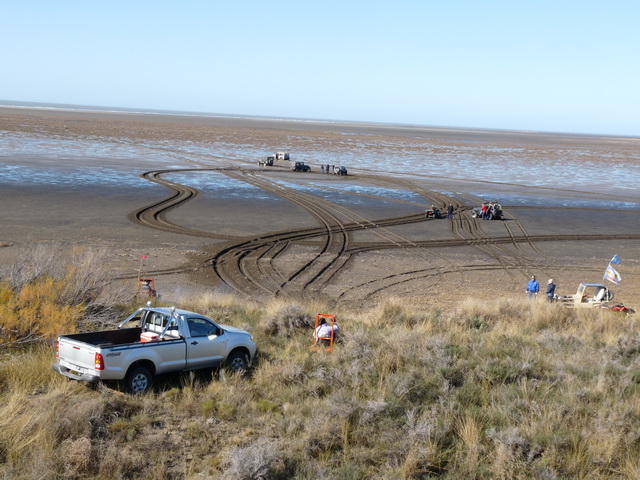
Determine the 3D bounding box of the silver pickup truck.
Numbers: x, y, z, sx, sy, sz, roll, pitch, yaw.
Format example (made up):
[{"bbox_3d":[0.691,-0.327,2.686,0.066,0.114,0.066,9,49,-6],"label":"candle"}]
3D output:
[{"bbox_3d":[-3.814,2.580,22.691,1.800,1.860,5.200,8,7,40],"label":"silver pickup truck"}]

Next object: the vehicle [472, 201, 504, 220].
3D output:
[{"bbox_3d":[20.343,-3.611,113.049,1.800,2.000,3.500,-1,9,-31],"label":"vehicle"}]

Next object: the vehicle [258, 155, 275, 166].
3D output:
[{"bbox_3d":[-11.831,-17.239,204.589,1.700,1.800,3.700,7,9,29],"label":"vehicle"}]

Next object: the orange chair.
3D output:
[{"bbox_3d":[0.153,2.862,28.300,0.580,1.100,0.620,5,8,17],"label":"orange chair"}]

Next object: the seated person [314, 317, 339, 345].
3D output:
[{"bbox_3d":[0.232,2.862,28.600,0.600,0.900,0.800,5,8,17],"label":"seated person"}]

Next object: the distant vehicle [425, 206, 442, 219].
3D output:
[{"bbox_3d":[13.571,-3.362,110.670,1.400,1.400,2.400,7,8,27],"label":"distant vehicle"}]

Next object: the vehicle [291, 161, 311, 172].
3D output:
[{"bbox_3d":[-3.919,-14.969,190.522,3.700,1.800,1.700,0,8,-21],"label":"vehicle"}]

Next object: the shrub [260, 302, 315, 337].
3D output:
[{"bbox_3d":[-1.107,2.726,31.500,1.750,0.950,1.400,3,7,0],"label":"shrub"}]

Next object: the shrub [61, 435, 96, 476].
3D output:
[{"bbox_3d":[-4.102,3.677,15.700,0.560,0.500,0.520,3,7,0],"label":"shrub"}]

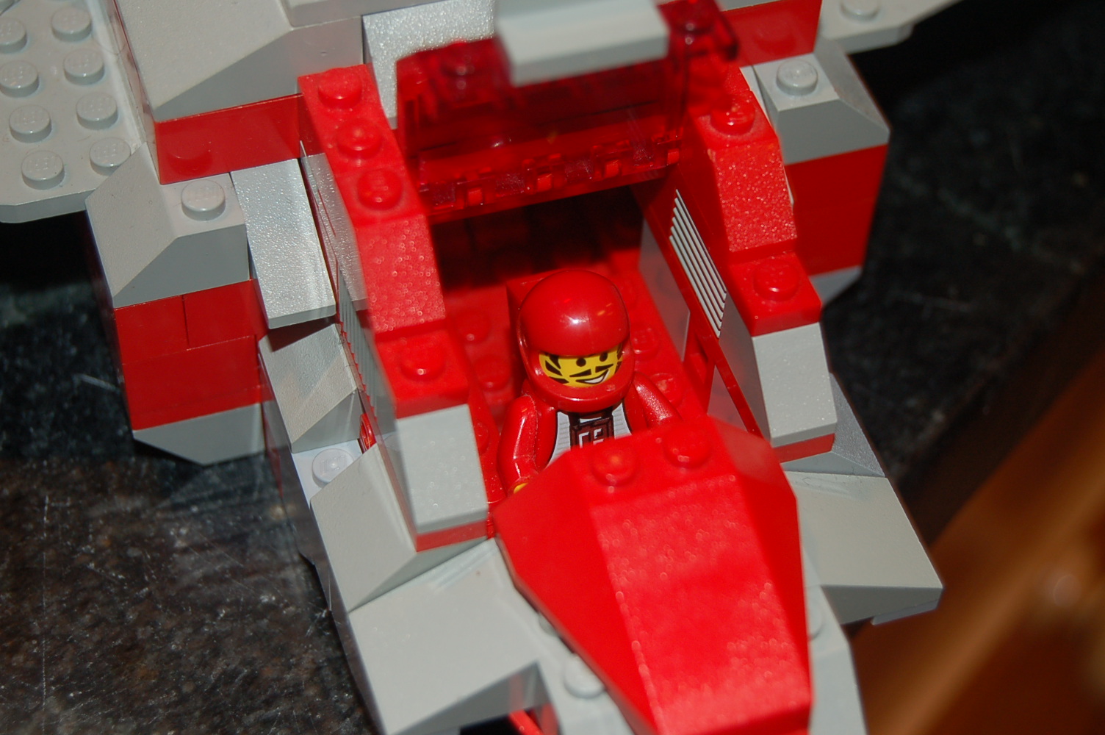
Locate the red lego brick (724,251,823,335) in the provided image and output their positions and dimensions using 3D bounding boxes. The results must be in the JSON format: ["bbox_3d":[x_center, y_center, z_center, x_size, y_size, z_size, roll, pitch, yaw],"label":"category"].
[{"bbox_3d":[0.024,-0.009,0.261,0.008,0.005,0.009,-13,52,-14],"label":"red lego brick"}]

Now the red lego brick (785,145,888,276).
[{"bbox_3d":[0.031,-0.024,0.305,0.016,0.022,0.016,-13,52,-14],"label":"red lego brick"}]

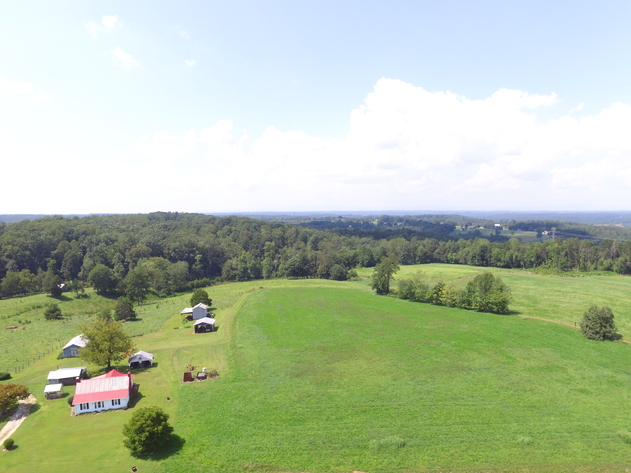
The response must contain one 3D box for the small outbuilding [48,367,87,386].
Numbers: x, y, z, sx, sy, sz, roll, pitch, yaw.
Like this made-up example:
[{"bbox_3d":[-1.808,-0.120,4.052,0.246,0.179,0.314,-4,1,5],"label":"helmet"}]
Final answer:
[{"bbox_3d":[-74.810,42.052,109.991,8.280,3.920,5.780,-1,4,-15],"label":"small outbuilding"}]

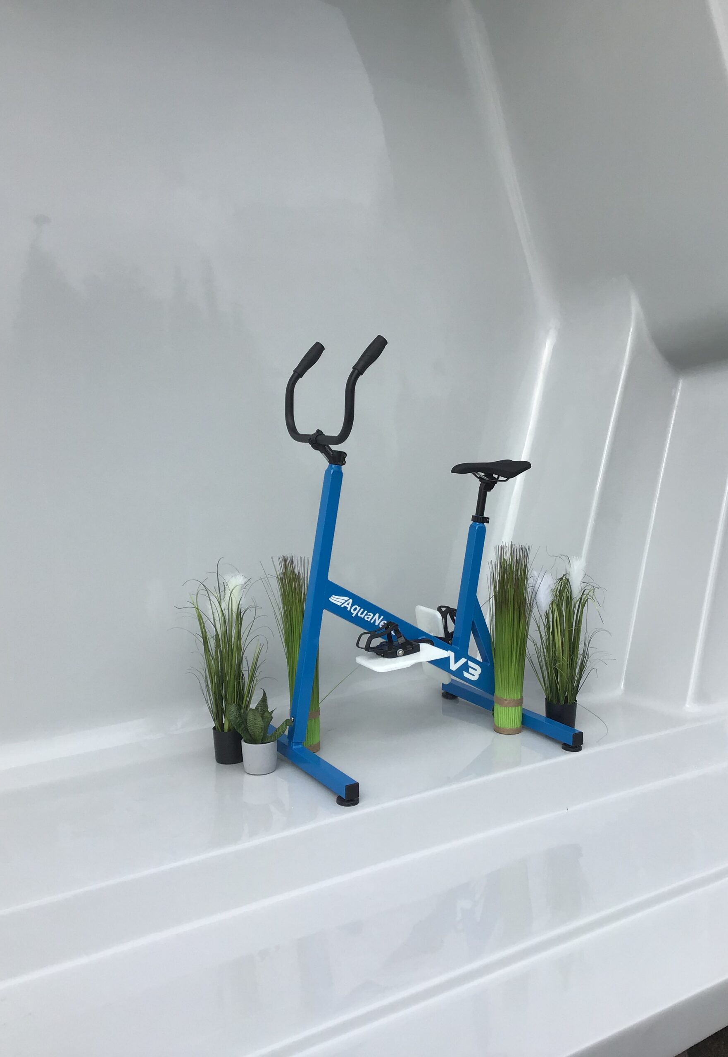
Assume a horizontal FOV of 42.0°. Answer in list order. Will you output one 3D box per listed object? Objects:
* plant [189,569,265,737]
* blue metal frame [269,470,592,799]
[{"bbox_3d":[-0.408,0.391,2.825,0.225,0.544,0.225,-1,7,-8],"label":"plant"},{"bbox_3d":[0.142,0.224,2.972,0.854,0.878,0.690,-4,8,-31],"label":"blue metal frame"}]

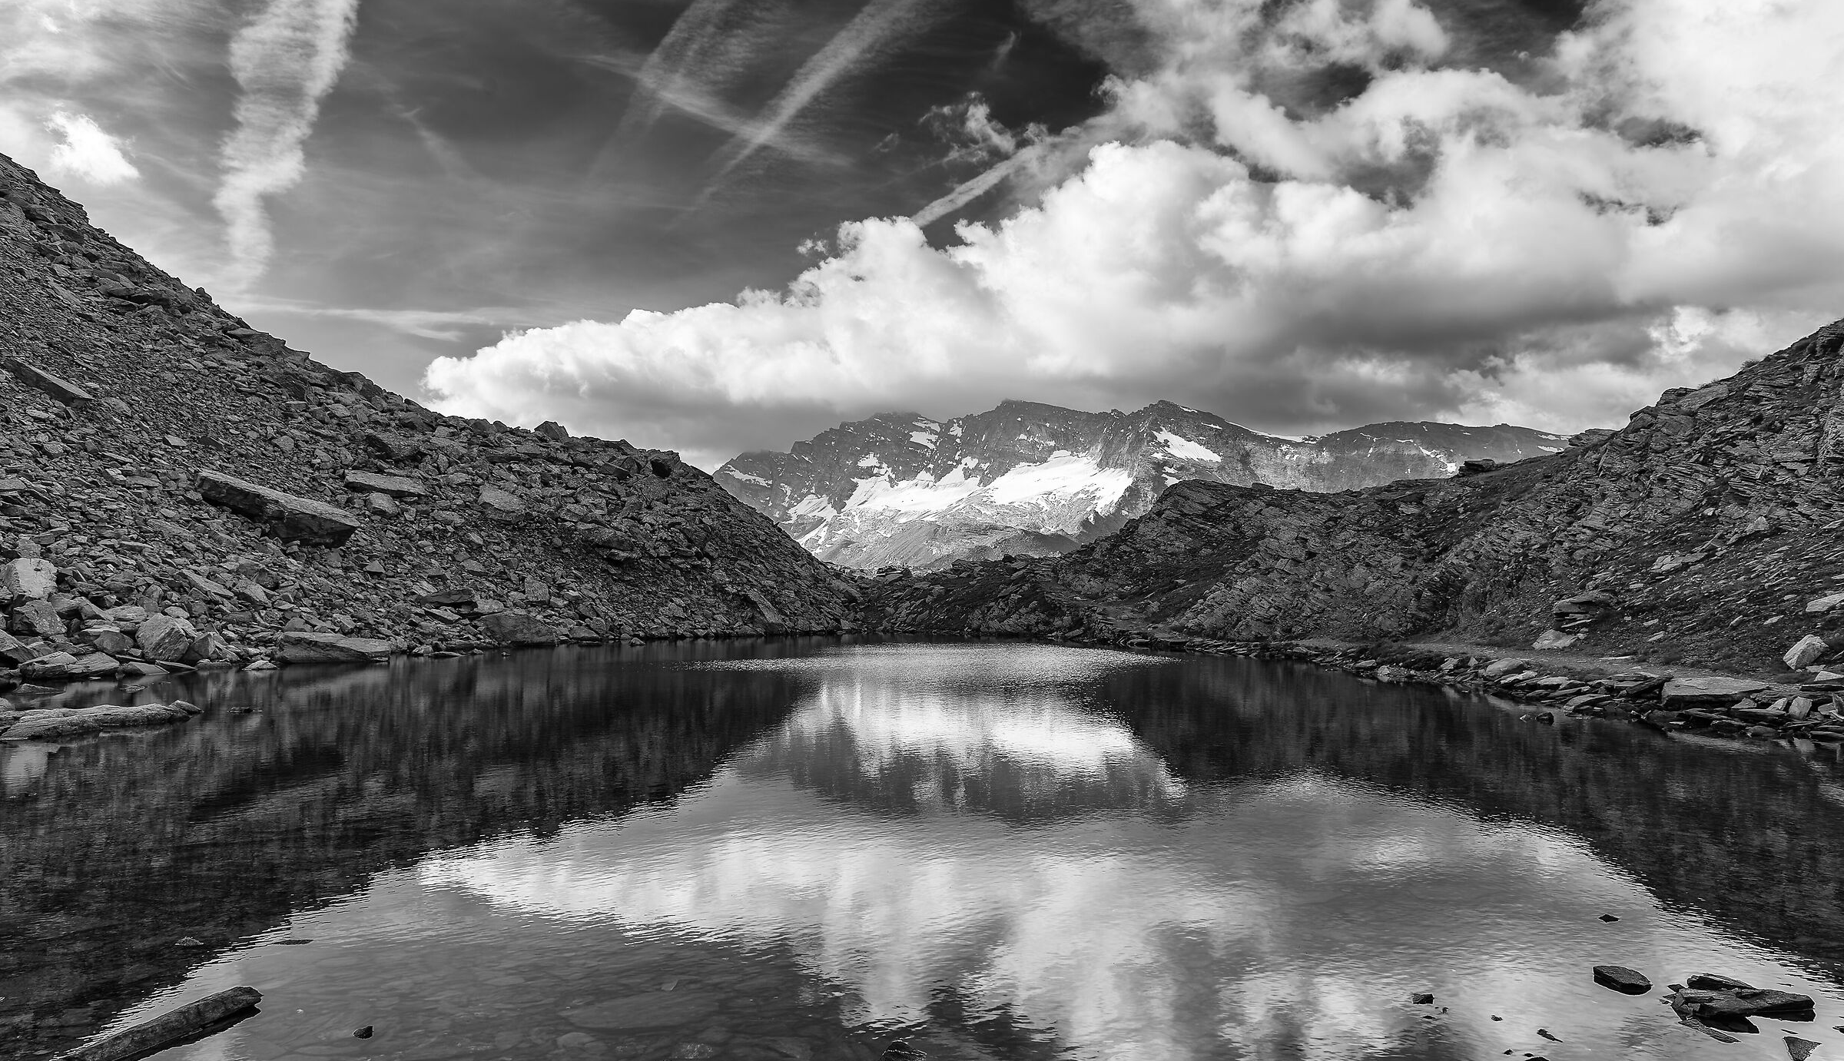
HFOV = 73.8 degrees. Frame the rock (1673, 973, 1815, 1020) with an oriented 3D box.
[{"bbox_3d":[3.572,2.053,5.339,0.580,0.110,0.280,0,-4,-6],"label":"rock"}]

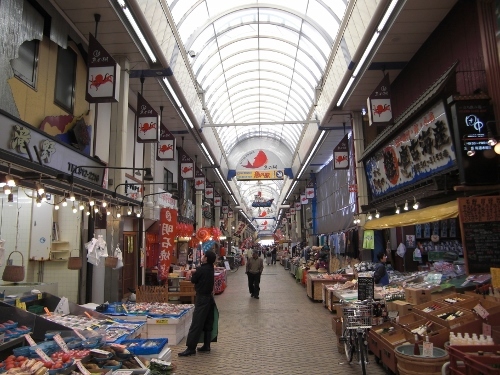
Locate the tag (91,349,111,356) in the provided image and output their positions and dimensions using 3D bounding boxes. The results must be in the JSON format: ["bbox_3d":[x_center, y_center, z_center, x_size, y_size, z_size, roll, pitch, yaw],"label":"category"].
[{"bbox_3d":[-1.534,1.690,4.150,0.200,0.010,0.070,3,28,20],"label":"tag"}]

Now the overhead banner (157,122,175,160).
[{"bbox_3d":[-2.861,-1.570,13.740,0.580,1.320,0.150,-1,-8,1],"label":"overhead banner"}]

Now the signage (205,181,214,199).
[{"bbox_3d":[-2.468,0.092,24.823,0.580,1.360,0.220,-1,-8,1],"label":"signage"}]

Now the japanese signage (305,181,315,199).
[{"bbox_3d":[3.647,0.091,24.665,0.580,1.360,0.220,-1,-8,1],"label":"japanese signage"}]

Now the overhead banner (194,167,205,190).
[{"bbox_3d":[-2.553,-0.511,21.274,0.570,1.420,0.200,0,-8,2],"label":"overhead banner"}]

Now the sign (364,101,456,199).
[{"bbox_3d":[3.330,-0.567,8.903,0.150,1.100,4.800,-8,-8,0],"label":"sign"}]

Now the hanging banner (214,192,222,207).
[{"bbox_3d":[-2.326,0.807,29.669,0.580,1.360,0.220,-1,-8,1],"label":"hanging banner"}]

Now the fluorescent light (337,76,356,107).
[{"bbox_3d":[2.951,-2.948,12.622,0.120,0.100,2.350,-1,-8,1],"label":"fluorescent light"}]

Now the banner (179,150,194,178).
[{"bbox_3d":[-2.682,-1.025,17.410,0.600,1.400,0.220,-1,-8,1],"label":"banner"}]

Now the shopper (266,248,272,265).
[{"bbox_3d":[1.860,6.548,38.559,0.500,1.650,0.320,-1,-8,1],"label":"shopper"}]

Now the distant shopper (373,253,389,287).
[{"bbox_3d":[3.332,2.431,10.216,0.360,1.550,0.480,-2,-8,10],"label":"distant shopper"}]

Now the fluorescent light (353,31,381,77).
[{"bbox_3d":[2.849,-3.253,10.073,0.070,0.070,2.360,0,-8,2],"label":"fluorescent light"}]

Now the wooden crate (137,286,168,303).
[{"bbox_3d":[-2.645,3.095,11.151,0.850,0.680,0.420,-1,-8,1],"label":"wooden crate"}]

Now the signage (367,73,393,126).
[{"bbox_3d":[3.414,-2.313,10.611,0.570,1.420,0.200,1,-8,-6],"label":"signage"}]

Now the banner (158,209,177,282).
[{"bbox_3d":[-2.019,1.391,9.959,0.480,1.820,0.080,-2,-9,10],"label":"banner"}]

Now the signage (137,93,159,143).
[{"bbox_3d":[-2.840,-1.976,11.285,0.570,1.420,0.200,0,-8,2],"label":"signage"}]

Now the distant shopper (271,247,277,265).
[{"bbox_3d":[2.220,6.177,36.950,0.500,1.700,0.350,-1,-8,1],"label":"distant shopper"}]

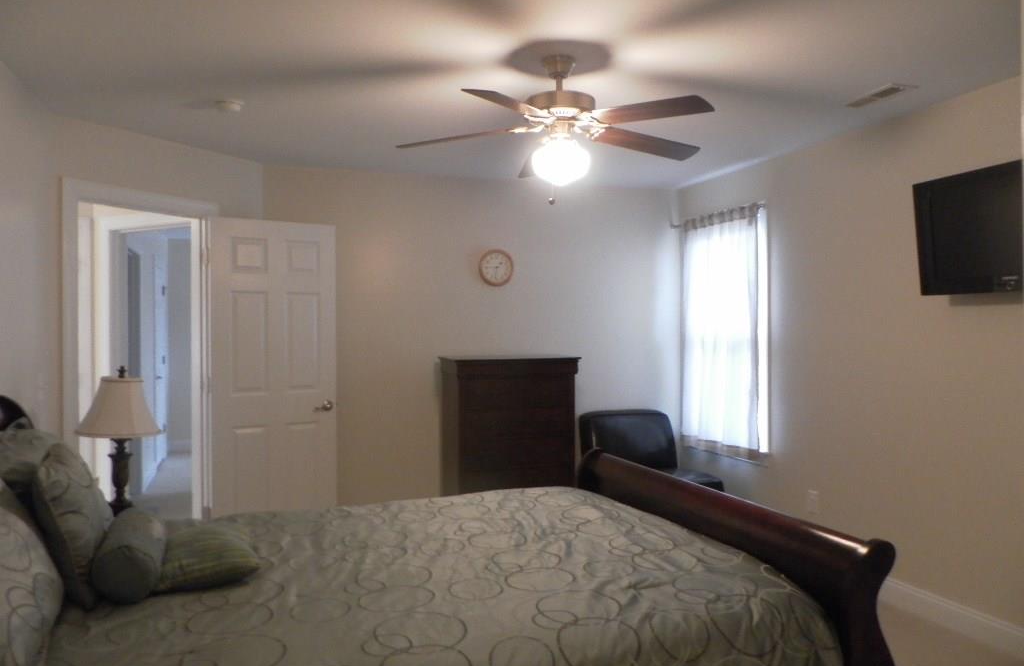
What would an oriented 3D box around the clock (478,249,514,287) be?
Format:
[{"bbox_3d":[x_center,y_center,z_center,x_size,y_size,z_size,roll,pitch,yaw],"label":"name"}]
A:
[{"bbox_3d":[-0.107,-0.440,5.255,0.252,0.252,0.040,-1,0,-19],"label":"clock"}]

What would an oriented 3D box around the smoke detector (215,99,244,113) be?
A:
[{"bbox_3d":[-1.260,-1.017,3.454,0.130,0.045,0.130,-1,0,-19],"label":"smoke detector"}]

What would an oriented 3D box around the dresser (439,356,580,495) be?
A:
[{"bbox_3d":[-0.015,0.770,5.047,0.840,1.214,0.445,-1,0,-19],"label":"dresser"}]

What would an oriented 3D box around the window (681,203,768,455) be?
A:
[{"bbox_3d":[1.379,-0.026,5.164,0.080,1.560,0.900,-1,0,-19],"label":"window"}]

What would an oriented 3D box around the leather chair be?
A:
[{"bbox_3d":[0.942,0.963,5.218,0.690,0.810,0.740,-1,0,-19],"label":"leather chair"}]

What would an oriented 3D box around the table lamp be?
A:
[{"bbox_3d":[-1.626,0.468,3.196,0.325,0.650,0.325,-1,0,-19],"label":"table lamp"}]

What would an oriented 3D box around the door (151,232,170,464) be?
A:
[{"bbox_3d":[-3.695,0.367,8.067,0.050,2.040,0.800,-1,0,-19],"label":"door"}]

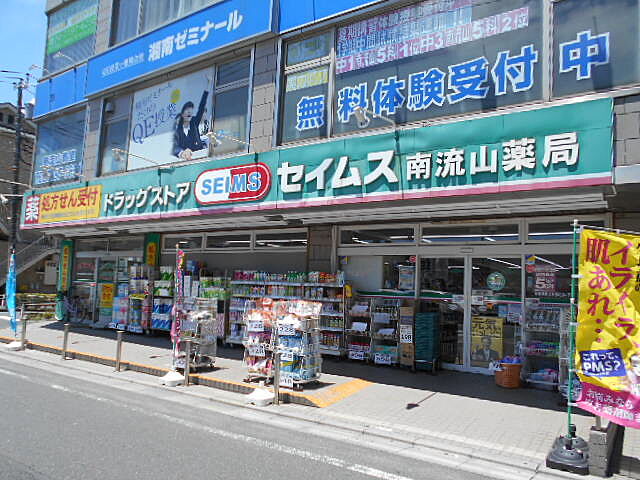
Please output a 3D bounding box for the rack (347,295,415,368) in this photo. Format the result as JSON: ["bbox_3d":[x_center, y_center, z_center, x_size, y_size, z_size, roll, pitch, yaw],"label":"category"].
[{"bbox_3d":[1.246,1.767,9.517,1.370,1.280,0.430,-1,-7,35],"label":"rack"}]

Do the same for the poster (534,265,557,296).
[{"bbox_3d":[3.840,0.705,8.210,0.360,0.510,0.020,-1,-7,35],"label":"poster"}]

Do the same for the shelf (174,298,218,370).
[{"bbox_3d":[-2.085,1.614,8.196,0.470,1.120,0.460,-1,-7,35],"label":"shelf"}]

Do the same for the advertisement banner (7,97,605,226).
[{"bbox_3d":[-2.693,-1.034,10.323,15.400,1.130,0.200,-1,-7,35],"label":"advertisement banner"}]

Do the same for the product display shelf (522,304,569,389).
[{"bbox_3d":[3.748,1.712,7.834,0.680,1.360,0.500,-2,-8,34],"label":"product display shelf"}]

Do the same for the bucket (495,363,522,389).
[{"bbox_3d":[2.974,2.109,7.552,0.400,0.370,0.400,-1,-7,35],"label":"bucket"}]

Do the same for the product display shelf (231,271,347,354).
[{"bbox_3d":[-0.729,1.637,11.267,3.150,1.820,0.500,-2,-8,34],"label":"product display shelf"}]

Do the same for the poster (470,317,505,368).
[{"bbox_3d":[3.006,1.846,8.646,0.570,0.850,0.020,-1,-7,35],"label":"poster"}]

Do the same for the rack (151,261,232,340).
[{"bbox_3d":[-3.378,1.635,13.065,3.000,2.000,0.500,-2,-8,34],"label":"rack"}]

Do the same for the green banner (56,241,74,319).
[{"bbox_3d":[-8.756,1.404,16.640,0.650,2.720,0.150,-2,-8,34],"label":"green banner"}]

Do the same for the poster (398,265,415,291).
[{"bbox_3d":[1.745,0.774,9.672,0.370,0.490,0.020,-1,-7,35],"label":"poster"}]

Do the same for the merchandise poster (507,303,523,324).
[{"bbox_3d":[3.412,1.296,8.433,0.260,0.340,0.020,-1,-7,35],"label":"merchandise poster"}]

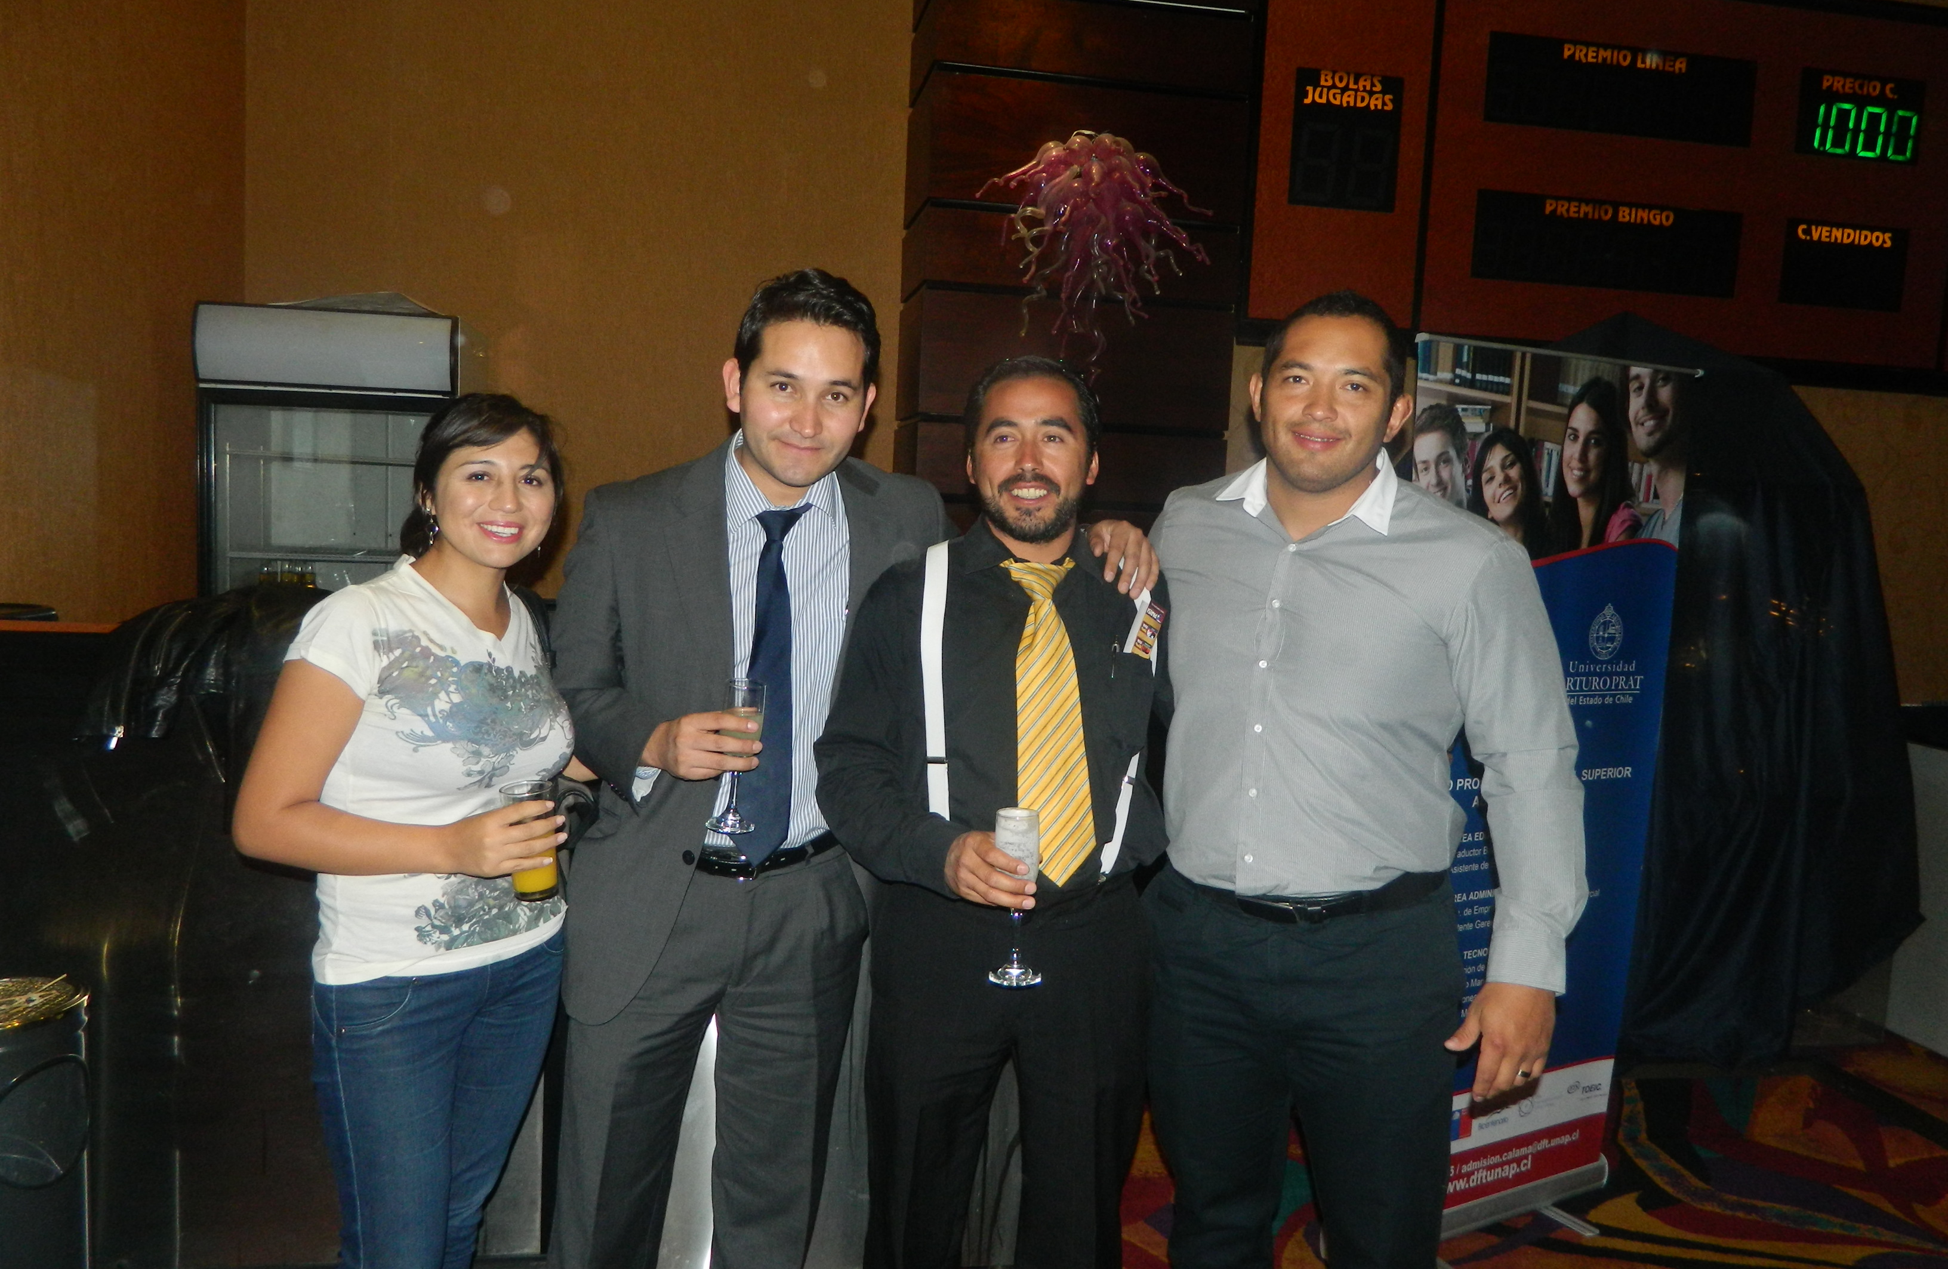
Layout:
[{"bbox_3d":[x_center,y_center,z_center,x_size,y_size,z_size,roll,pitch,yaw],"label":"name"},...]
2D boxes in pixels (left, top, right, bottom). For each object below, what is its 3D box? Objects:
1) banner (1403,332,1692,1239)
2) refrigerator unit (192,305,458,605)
[{"bbox_3d":[1.182,0.373,3.100,0.900,1.930,0.300,0,6,-31],"label":"banner"},{"bbox_3d":[-1.885,0.070,4.291,0.706,2.022,0.580,2,5,-7],"label":"refrigerator unit"}]

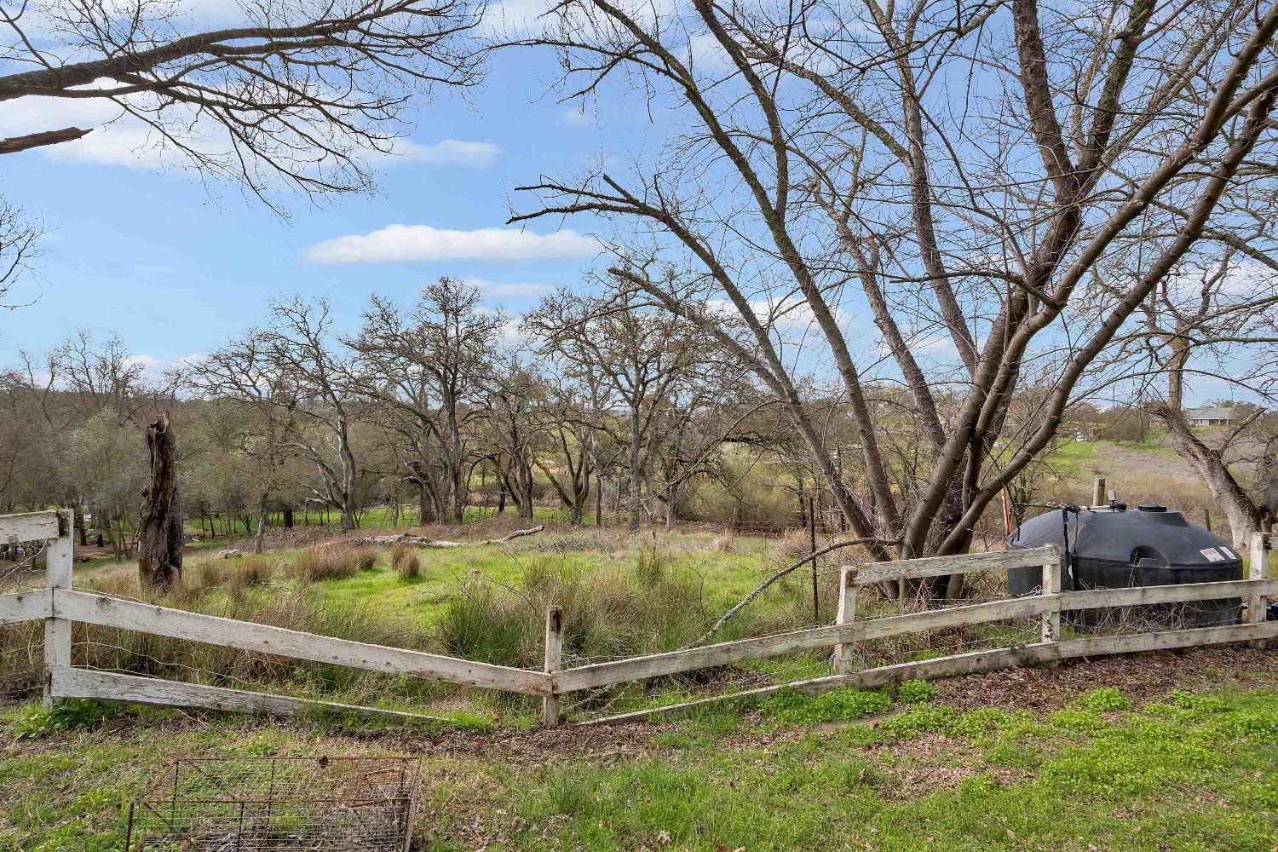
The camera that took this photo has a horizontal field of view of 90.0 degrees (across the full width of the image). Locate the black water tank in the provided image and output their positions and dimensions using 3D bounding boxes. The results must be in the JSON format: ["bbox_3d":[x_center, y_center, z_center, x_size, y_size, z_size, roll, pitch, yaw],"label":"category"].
[{"bbox_3d":[5.800,1.580,7.780,2.250,1.280,2.250,0,0,37],"label":"black water tank"}]

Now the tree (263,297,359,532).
[{"bbox_3d":[-13.800,-0.500,27.000,4.300,9.850,4.300,0,0,0],"label":"tree"}]

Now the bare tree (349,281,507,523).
[{"bbox_3d":[-9.900,-1.170,30.000,7.100,11.600,6.600,0,0,0],"label":"bare tree"}]

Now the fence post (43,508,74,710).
[{"bbox_3d":[-2.930,0.926,3.220,0.095,1.030,0.095,0,0,-30],"label":"fence post"}]

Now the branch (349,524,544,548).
[{"bbox_3d":[-5.550,3.170,18.500,5.700,0.650,1.000,0,0,0],"label":"branch"}]

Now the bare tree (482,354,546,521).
[{"bbox_3d":[-6.250,0.570,32.000,3.200,8.450,3.300,0,0,0],"label":"bare tree"}]

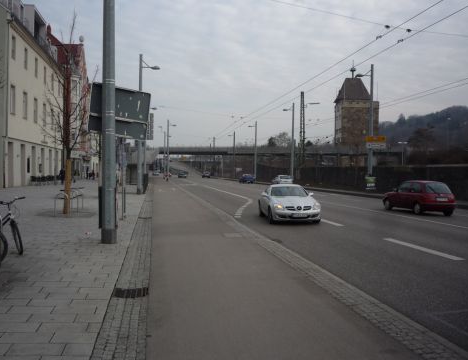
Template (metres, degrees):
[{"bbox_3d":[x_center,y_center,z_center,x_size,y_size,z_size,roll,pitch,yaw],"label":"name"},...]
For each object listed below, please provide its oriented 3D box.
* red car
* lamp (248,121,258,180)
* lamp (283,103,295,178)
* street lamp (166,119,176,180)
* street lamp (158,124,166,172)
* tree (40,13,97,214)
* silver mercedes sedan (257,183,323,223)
[{"bbox_3d":[8.340,0.750,20.400,1.620,1.410,3.700,0,1,-10],"label":"red car"},{"bbox_3d":[3.040,-4.561,71.000,1.450,9.400,0.300,0,1,-10],"label":"lamp"},{"bbox_3d":[6.347,-4.122,51.300,1.400,9.400,0.300,0,1,-10],"label":"lamp"},{"bbox_3d":[-9.758,-4.701,70.000,1.400,9.400,0.300,0,1,-10],"label":"street lamp"},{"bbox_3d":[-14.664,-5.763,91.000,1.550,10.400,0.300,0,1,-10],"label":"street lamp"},{"bbox_3d":[-6.220,-2.550,16.700,2.150,7.650,2.150,0,1,0],"label":"tree"},{"bbox_3d":[1.950,0.830,16.500,1.790,1.300,4.090,0,1,-3],"label":"silver mercedes sedan"}]

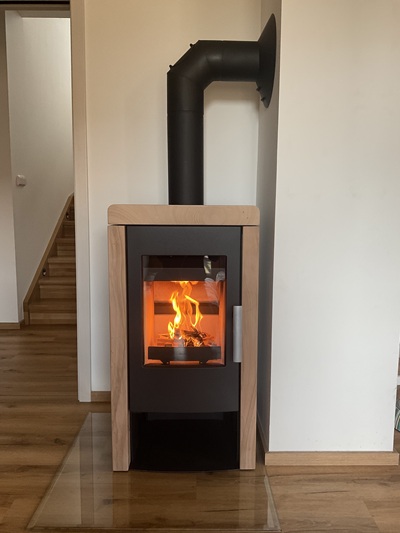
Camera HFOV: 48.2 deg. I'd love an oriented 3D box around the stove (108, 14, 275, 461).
[{"bbox_3d":[-0.025,-0.112,1.900,0.640,1.845,0.460,0,7,-1],"label":"stove"}]

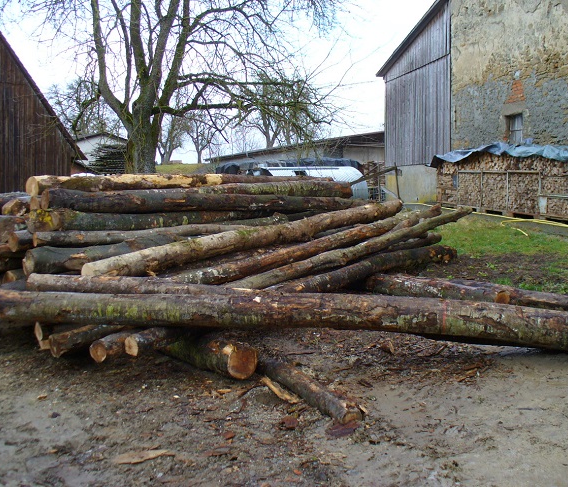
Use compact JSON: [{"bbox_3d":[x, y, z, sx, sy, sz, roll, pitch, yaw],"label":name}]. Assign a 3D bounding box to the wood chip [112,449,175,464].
[{"bbox_3d":[-0.739,1.134,3.690,0.328,0.030,0.100,-2,7,-21],"label":"wood chip"}]

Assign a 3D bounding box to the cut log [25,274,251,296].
[{"bbox_3d":[-1.305,0.388,6.325,2.005,0.180,0.180,2,6,-7],"label":"cut log"}]

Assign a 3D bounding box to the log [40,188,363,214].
[{"bbox_3d":[-0.759,-0.567,9.600,5.018,0.290,0.280,-2,6,-34],"label":"log"}]

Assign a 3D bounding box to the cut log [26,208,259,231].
[{"bbox_3d":[-1.190,-0.320,8.150,0.210,0.210,3.855,5,7,41],"label":"cut log"}]

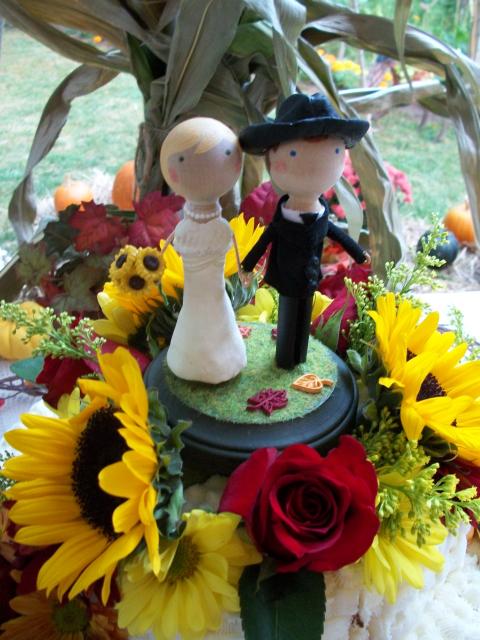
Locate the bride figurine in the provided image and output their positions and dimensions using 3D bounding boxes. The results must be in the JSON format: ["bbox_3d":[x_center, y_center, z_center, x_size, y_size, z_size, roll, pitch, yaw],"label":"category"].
[{"bbox_3d":[-0.017,-0.031,0.305,0.042,0.126,0.040,-4,32,-7],"label":"bride figurine"}]

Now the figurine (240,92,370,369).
[{"bbox_3d":[0.028,-0.037,0.309,0.057,0.133,0.044,-8,33,-14],"label":"figurine"}]

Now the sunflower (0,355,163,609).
[{"bbox_3d":[-0.073,0.072,0.298,0.042,0.113,0.108,7,23,-37],"label":"sunflower"}]

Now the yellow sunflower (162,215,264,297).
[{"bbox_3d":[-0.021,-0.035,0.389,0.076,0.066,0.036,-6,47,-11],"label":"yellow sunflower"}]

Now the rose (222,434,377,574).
[{"bbox_3d":[0.025,0.078,0.276,0.064,0.055,0.048,-4,-8,-8],"label":"rose"}]

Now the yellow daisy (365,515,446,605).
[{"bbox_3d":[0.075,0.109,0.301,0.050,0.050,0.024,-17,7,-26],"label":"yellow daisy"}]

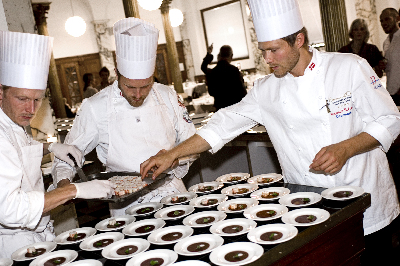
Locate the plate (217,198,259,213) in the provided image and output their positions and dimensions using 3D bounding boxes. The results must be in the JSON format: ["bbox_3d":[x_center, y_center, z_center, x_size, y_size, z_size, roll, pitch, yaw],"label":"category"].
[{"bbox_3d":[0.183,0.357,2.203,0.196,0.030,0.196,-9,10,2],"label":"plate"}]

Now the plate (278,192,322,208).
[{"bbox_3d":[0.456,0.312,2.116,0.195,0.027,0.195,-9,10,2],"label":"plate"}]

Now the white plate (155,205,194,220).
[{"bbox_3d":[-0.120,0.389,2.218,0.195,0.027,0.195,-9,10,2],"label":"white plate"}]

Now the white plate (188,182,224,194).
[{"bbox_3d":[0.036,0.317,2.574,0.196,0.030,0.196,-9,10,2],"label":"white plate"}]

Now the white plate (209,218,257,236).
[{"bbox_3d":[0.139,0.398,1.922,0.195,0.027,0.195,-9,10,2],"label":"white plate"}]

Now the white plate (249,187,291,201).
[{"bbox_3d":[0.343,0.305,2.265,0.195,0.027,0.195,-9,10,2],"label":"white plate"}]

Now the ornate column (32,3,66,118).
[{"bbox_3d":[-3.383,-1.306,10.800,0.550,3.324,0.550,-10,10,0],"label":"ornate column"}]

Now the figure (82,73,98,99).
[{"bbox_3d":[-1.666,-0.179,7.634,0.300,1.600,0.450,-8,10,8],"label":"figure"}]

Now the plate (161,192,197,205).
[{"bbox_3d":[-0.108,0.352,2.421,0.195,0.027,0.195,-9,10,2],"label":"plate"}]

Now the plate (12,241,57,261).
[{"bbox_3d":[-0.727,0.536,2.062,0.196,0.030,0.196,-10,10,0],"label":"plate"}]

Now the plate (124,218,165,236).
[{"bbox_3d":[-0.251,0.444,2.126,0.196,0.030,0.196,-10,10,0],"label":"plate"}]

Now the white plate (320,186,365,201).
[{"bbox_3d":[0.645,0.283,2.109,0.195,0.027,0.195,-9,10,2],"label":"white plate"}]

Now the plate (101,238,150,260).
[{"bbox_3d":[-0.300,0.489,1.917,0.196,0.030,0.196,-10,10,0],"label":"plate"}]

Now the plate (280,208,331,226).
[{"bbox_3d":[0.432,0.353,1.905,0.195,0.027,0.195,-9,10,2],"label":"plate"}]

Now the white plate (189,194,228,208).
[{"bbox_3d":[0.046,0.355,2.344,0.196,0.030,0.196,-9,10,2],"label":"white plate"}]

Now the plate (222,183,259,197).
[{"bbox_3d":[0.206,0.304,2.398,0.195,0.027,0.195,-9,10,2],"label":"plate"}]

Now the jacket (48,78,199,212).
[{"bbox_3d":[-0.366,0.083,2.418,0.680,0.740,0.450,-11,10,-11],"label":"jacket"}]

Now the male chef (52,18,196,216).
[{"bbox_3d":[-0.363,0.380,2.470,0.720,1.875,0.520,-11,10,-7],"label":"male chef"}]

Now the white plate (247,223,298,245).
[{"bbox_3d":[0.287,0.406,1.821,0.196,0.030,0.196,-9,10,2],"label":"white plate"}]

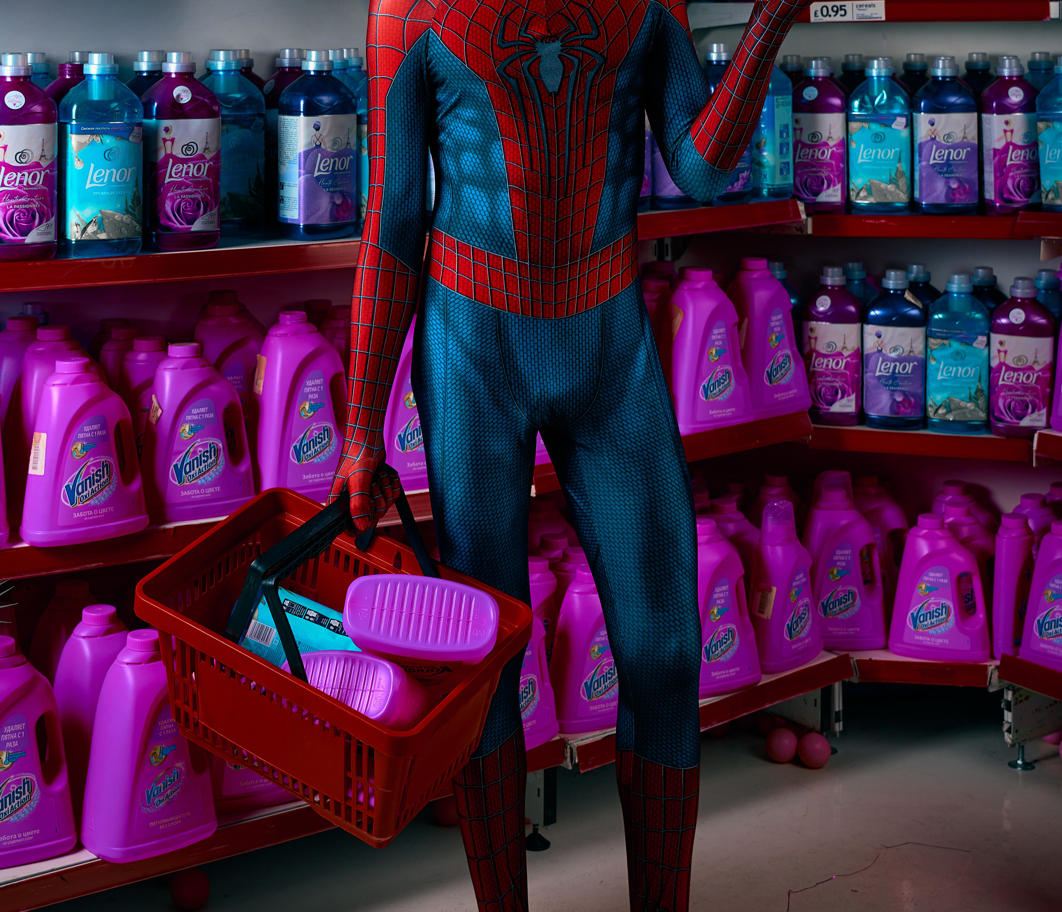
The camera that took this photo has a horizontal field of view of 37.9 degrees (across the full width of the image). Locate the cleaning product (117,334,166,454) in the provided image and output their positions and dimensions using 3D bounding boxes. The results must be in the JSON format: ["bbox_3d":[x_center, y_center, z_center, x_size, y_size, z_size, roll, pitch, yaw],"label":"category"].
[{"bbox_3d":[-0.598,-0.051,2.480,0.185,0.265,0.100,-8,13,-37],"label":"cleaning product"}]

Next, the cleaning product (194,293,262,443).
[{"bbox_3d":[-0.480,-0.103,2.490,0.155,0.287,0.105,-7,15,-27],"label":"cleaning product"}]

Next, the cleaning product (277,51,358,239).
[{"bbox_3d":[-0.338,-0.493,2.460,0.120,0.290,0.080,-7,12,-34],"label":"cleaning product"}]

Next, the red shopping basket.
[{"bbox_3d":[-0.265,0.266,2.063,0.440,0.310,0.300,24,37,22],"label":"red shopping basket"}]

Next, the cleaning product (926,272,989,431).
[{"bbox_3d":[0.808,-0.197,2.930,0.116,0.288,0.086,2,9,15],"label":"cleaning product"}]

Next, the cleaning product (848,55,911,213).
[{"bbox_3d":[0.687,-0.636,3.050,0.120,0.298,0.086,3,14,13],"label":"cleaning product"}]

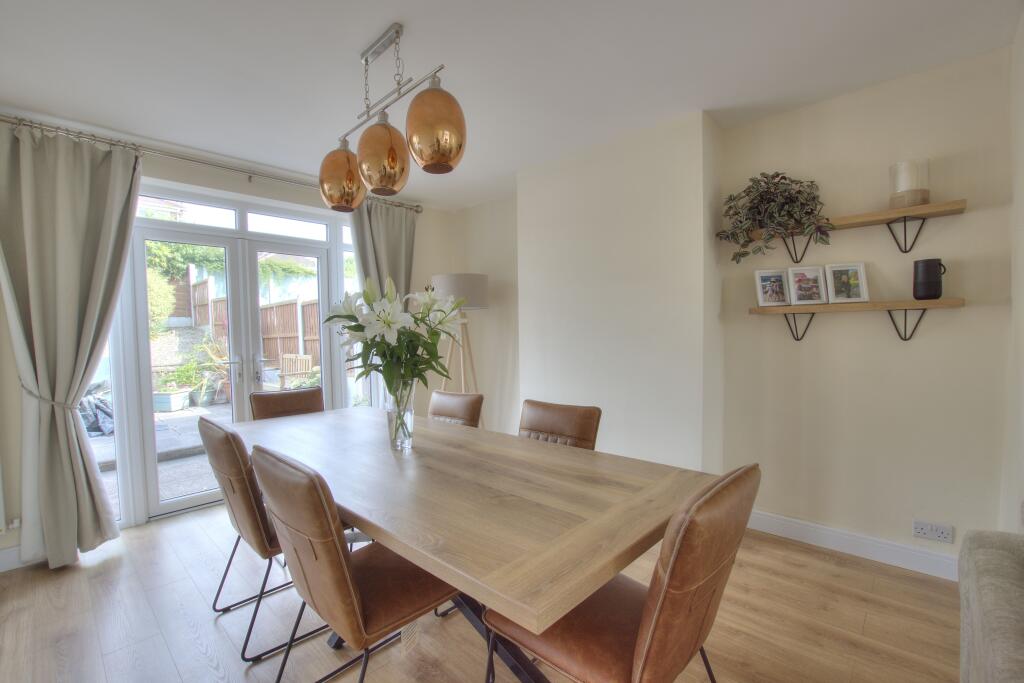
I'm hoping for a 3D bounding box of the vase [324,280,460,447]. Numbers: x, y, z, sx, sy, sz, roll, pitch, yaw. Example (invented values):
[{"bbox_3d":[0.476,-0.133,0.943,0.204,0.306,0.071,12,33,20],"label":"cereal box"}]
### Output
[{"bbox_3d":[-0.563,0.107,1.970,0.580,0.760,0.500,-2,2,-16],"label":"vase"}]

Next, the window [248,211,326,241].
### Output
[{"bbox_3d":[-1.853,-0.941,3.535,0.050,0.150,0.610,1,3,45],"label":"window"}]

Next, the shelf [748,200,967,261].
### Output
[{"bbox_3d":[1.786,-0.551,2.285,0.885,0.191,0.168,1,3,42],"label":"shelf"}]

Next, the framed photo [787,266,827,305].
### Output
[{"bbox_3d":[1.662,-0.309,2.403,0.162,0.215,0.020,0,-12,23],"label":"framed photo"}]

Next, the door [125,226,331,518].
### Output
[{"bbox_3d":[-2.075,0.200,3.331,0.070,1.990,1.320,1,3,45],"label":"door"}]

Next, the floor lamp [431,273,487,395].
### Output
[{"bbox_3d":[-0.441,0.316,3.611,0.530,1.760,0.520,-1,2,-7],"label":"floor lamp"}]

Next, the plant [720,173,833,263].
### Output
[{"bbox_3d":[1.506,-0.677,2.420,0.450,0.390,0.300,1,3,42],"label":"plant"}]

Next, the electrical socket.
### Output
[{"bbox_3d":[2.131,0.964,2.160,0.146,0.086,0.014,1,3,42],"label":"electrical socket"}]

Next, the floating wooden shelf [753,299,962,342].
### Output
[{"bbox_3d":[1.795,-0.099,2.302,0.885,0.195,0.168,1,3,42],"label":"floating wooden shelf"}]

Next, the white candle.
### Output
[{"bbox_3d":[1.965,-0.815,2.107,0.125,0.140,0.125,1,3,42],"label":"white candle"}]

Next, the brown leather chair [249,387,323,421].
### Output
[{"bbox_3d":[-1.449,0.803,2.884,0.470,0.890,0.580,-3,3,-40],"label":"brown leather chair"}]

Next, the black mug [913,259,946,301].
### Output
[{"bbox_3d":[2.029,-0.297,2.076,0.118,0.190,0.105,1,3,42],"label":"black mug"}]

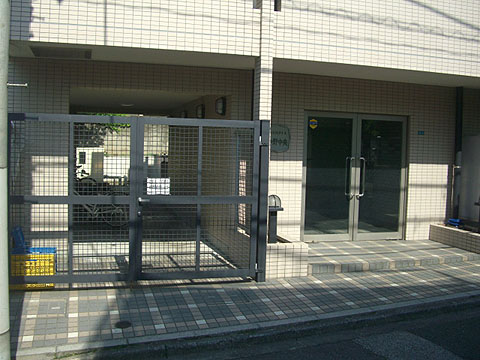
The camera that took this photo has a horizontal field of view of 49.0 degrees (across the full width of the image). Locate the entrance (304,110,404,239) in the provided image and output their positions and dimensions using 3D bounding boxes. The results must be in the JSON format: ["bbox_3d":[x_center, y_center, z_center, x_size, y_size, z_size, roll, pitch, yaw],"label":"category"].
[{"bbox_3d":[1.804,-0.036,8.105,1.803,1.992,0.160,1,3,-16],"label":"entrance"}]

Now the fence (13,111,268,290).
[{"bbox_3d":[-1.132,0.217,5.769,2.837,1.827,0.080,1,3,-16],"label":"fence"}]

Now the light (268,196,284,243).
[{"bbox_3d":[0.427,0.513,6.762,0.220,0.638,0.220,1,3,-16],"label":"light"}]

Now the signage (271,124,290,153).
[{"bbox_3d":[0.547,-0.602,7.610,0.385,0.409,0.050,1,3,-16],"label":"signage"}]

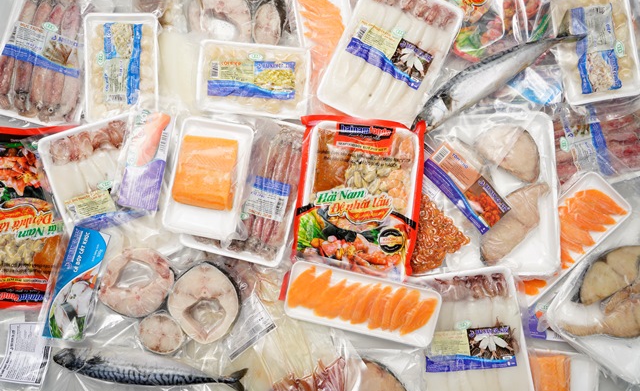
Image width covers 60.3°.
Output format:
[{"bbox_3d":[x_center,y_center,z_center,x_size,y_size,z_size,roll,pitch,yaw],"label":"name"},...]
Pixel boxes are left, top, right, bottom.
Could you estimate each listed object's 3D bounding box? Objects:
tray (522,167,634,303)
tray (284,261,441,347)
[{"bbox_3d":[0.387,0.071,0.905,0.246,0.022,0.089,-45,84,-4],"label":"tray"},{"bbox_3d":[0.064,0.170,0.875,0.239,0.022,0.084,11,83,3],"label":"tray"}]

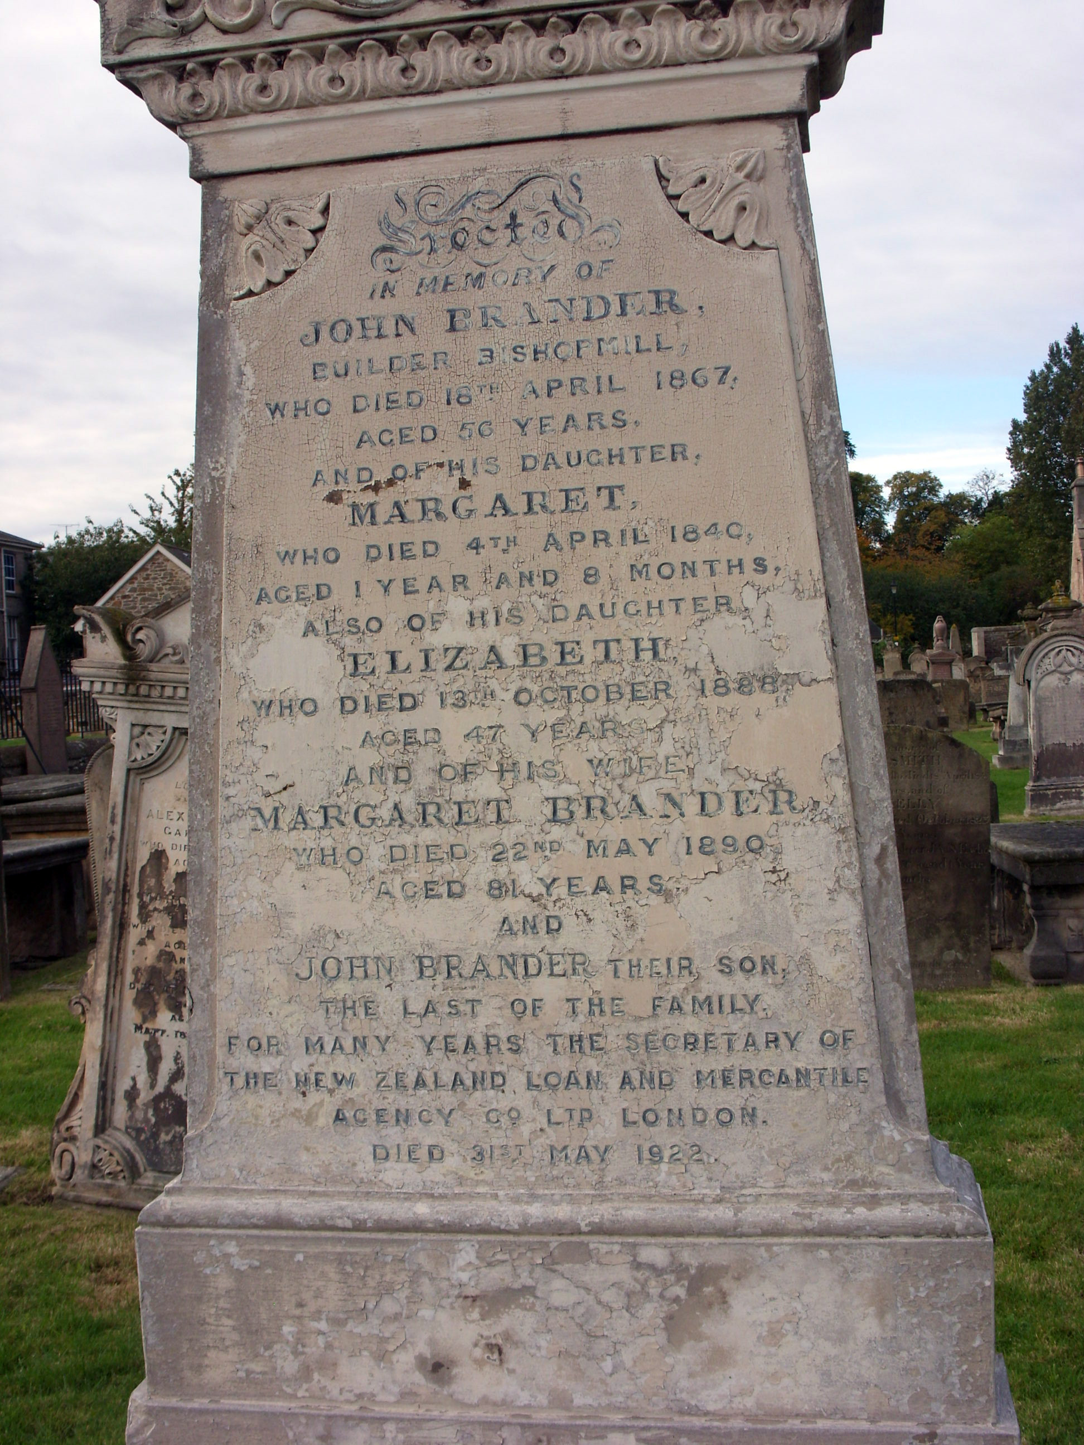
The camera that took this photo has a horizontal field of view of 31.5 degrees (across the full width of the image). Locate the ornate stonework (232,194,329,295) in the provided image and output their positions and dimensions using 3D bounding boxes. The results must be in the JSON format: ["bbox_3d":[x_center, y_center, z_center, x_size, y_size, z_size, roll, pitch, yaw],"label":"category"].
[{"bbox_3d":[-0.388,-0.710,2.847,0.155,0.140,0.030,-2,1,11],"label":"ornate stonework"}]

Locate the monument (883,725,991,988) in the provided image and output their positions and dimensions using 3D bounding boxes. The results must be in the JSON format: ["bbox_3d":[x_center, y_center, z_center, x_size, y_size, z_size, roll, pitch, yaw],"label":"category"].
[{"bbox_3d":[1.657,0.633,9.130,0.929,1.247,0.130,0,2,11],"label":"monument"}]

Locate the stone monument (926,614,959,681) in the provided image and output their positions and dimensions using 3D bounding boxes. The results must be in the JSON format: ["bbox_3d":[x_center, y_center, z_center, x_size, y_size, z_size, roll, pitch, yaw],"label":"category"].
[{"bbox_3d":[10.665,-1.500,51.031,0.920,2.730,0.920,-2,1,11],"label":"stone monument"}]

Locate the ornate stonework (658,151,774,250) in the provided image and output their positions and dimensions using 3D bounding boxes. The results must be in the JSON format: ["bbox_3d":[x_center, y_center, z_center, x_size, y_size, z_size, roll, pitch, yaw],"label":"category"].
[{"bbox_3d":[0.243,-0.740,2.724,0.156,0.138,0.030,-2,1,11],"label":"ornate stonework"}]

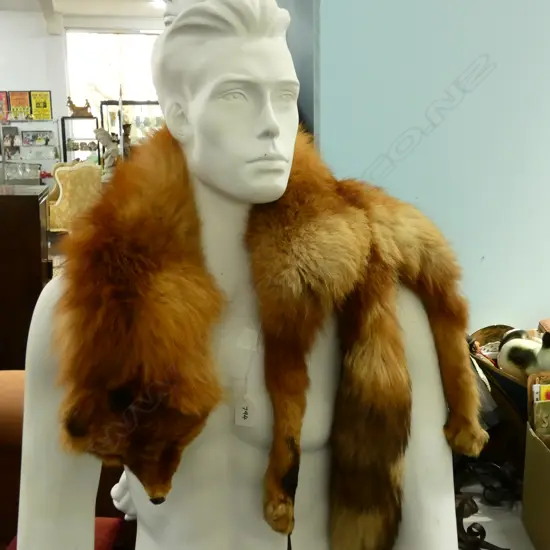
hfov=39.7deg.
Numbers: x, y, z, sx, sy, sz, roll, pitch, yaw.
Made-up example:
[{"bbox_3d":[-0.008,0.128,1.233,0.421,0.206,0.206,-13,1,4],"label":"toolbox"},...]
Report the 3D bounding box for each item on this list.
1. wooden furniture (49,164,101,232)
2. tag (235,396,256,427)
[{"bbox_3d":[-2.389,-0.878,9.617,0.680,1.070,0.660,-11,15,-41],"label":"wooden furniture"},{"bbox_3d":[-0.034,0.154,0.860,0.022,0.034,0.002,-3,11,-10],"label":"tag"}]

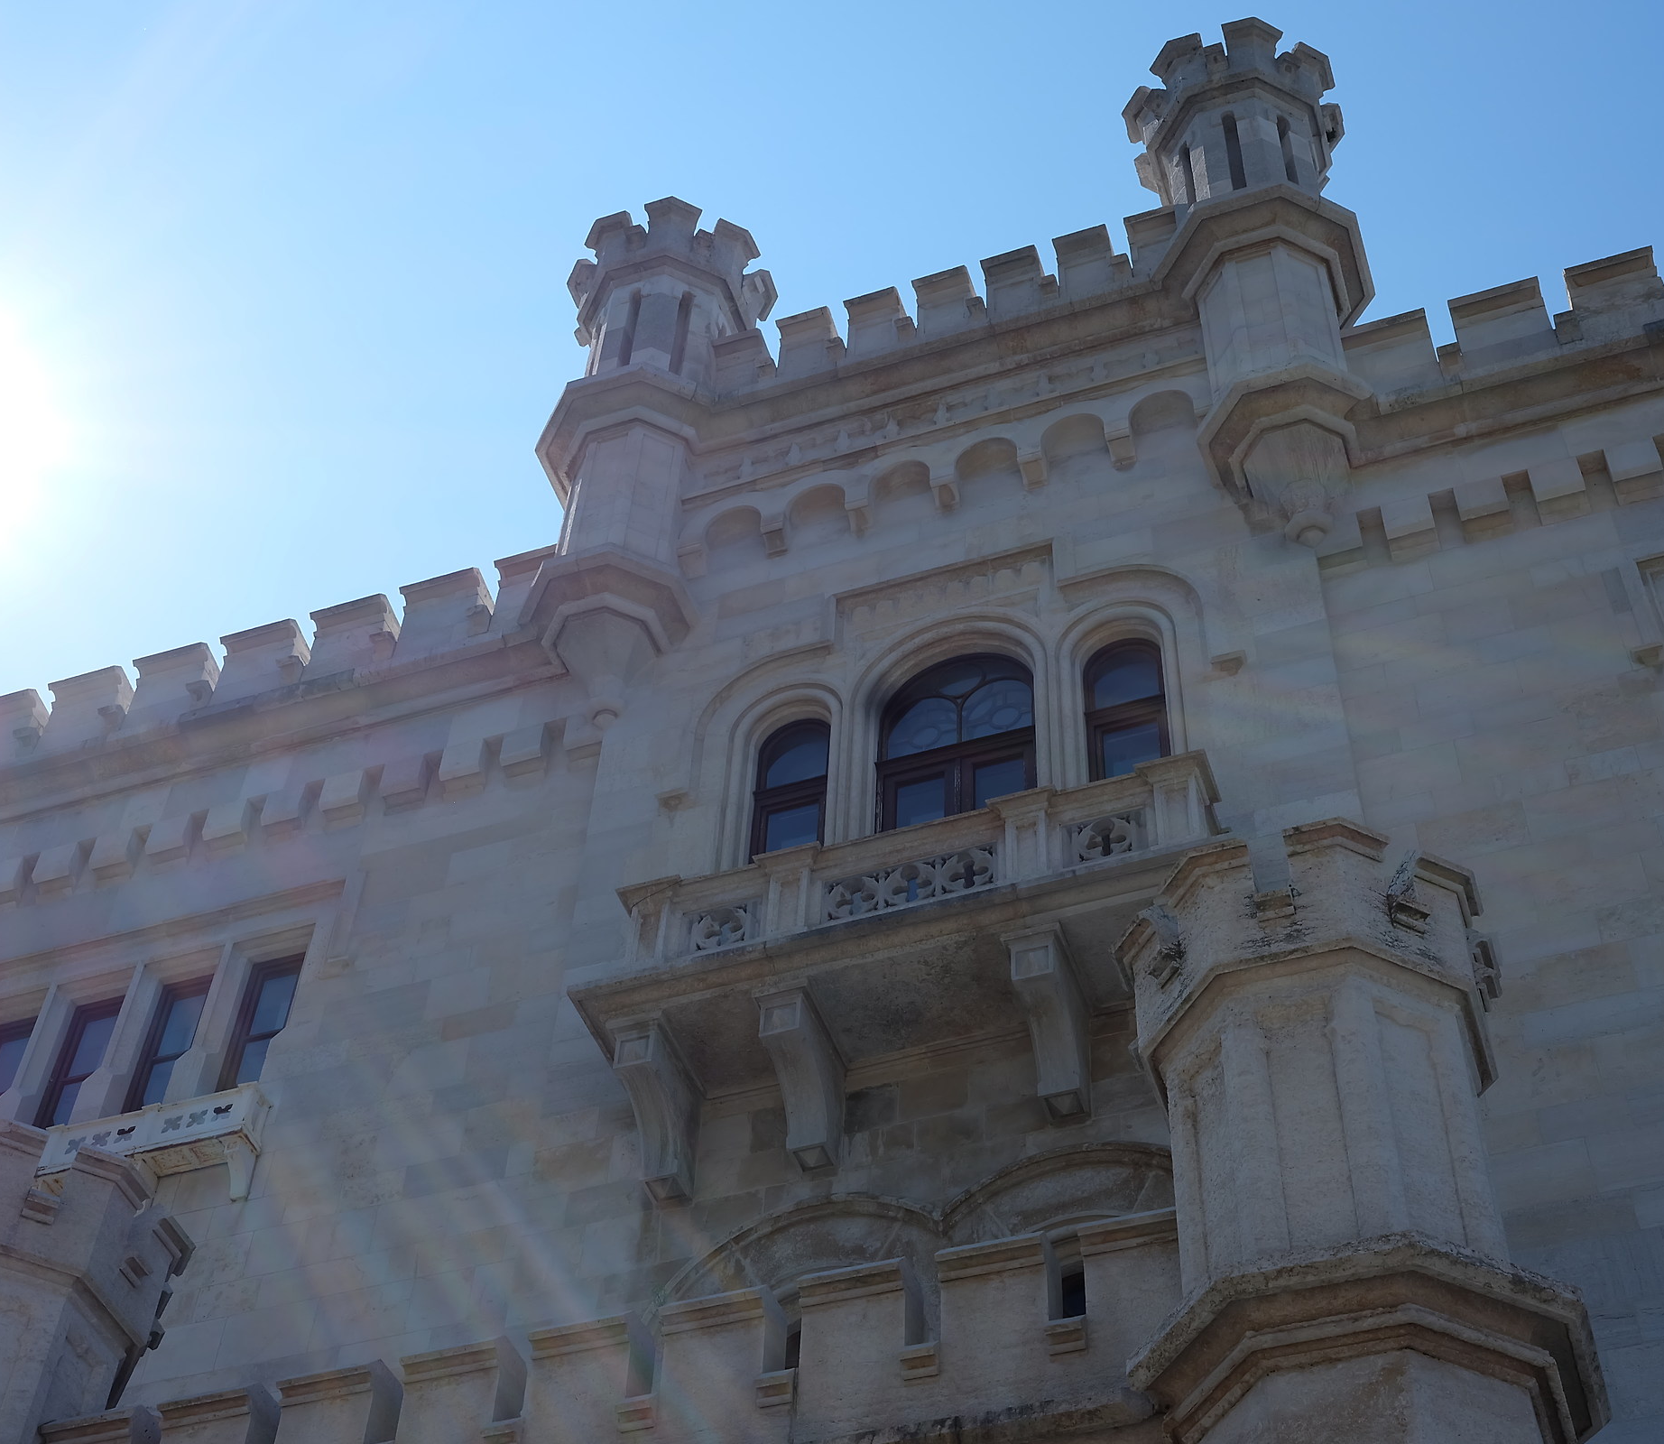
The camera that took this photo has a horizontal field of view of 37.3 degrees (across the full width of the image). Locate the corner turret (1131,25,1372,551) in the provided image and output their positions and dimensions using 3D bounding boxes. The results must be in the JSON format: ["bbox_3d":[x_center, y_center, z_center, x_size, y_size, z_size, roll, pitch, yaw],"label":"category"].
[{"bbox_3d":[3.939,-3.736,22.173,2.064,7.248,2.064,-14,-52,14],"label":"corner turret"}]

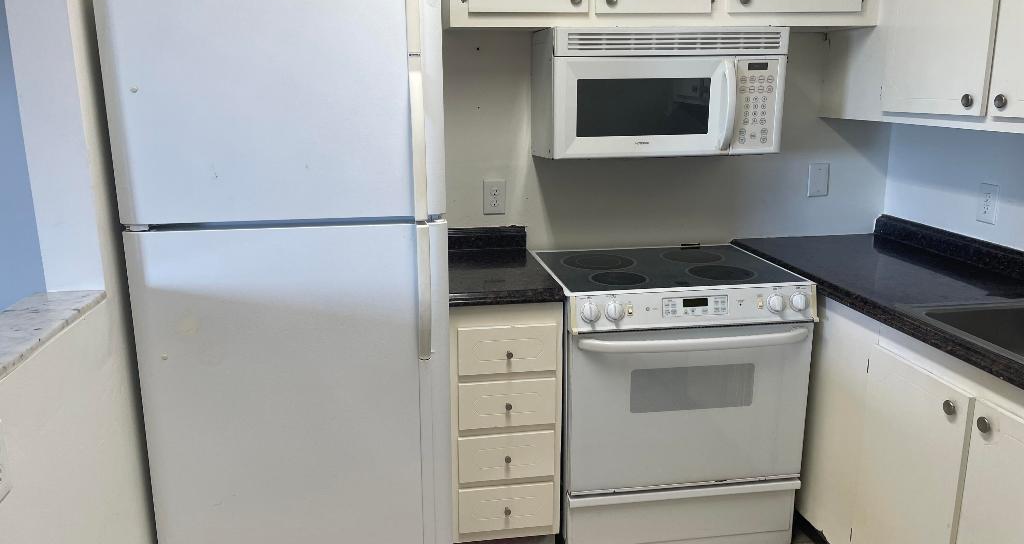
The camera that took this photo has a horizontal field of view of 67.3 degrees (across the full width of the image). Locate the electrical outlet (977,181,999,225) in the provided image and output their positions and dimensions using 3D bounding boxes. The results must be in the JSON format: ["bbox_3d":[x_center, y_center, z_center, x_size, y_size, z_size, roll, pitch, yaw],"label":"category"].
[{"bbox_3d":[1.534,-0.220,2.487,0.009,0.121,0.076,-2,14,-8],"label":"electrical outlet"}]

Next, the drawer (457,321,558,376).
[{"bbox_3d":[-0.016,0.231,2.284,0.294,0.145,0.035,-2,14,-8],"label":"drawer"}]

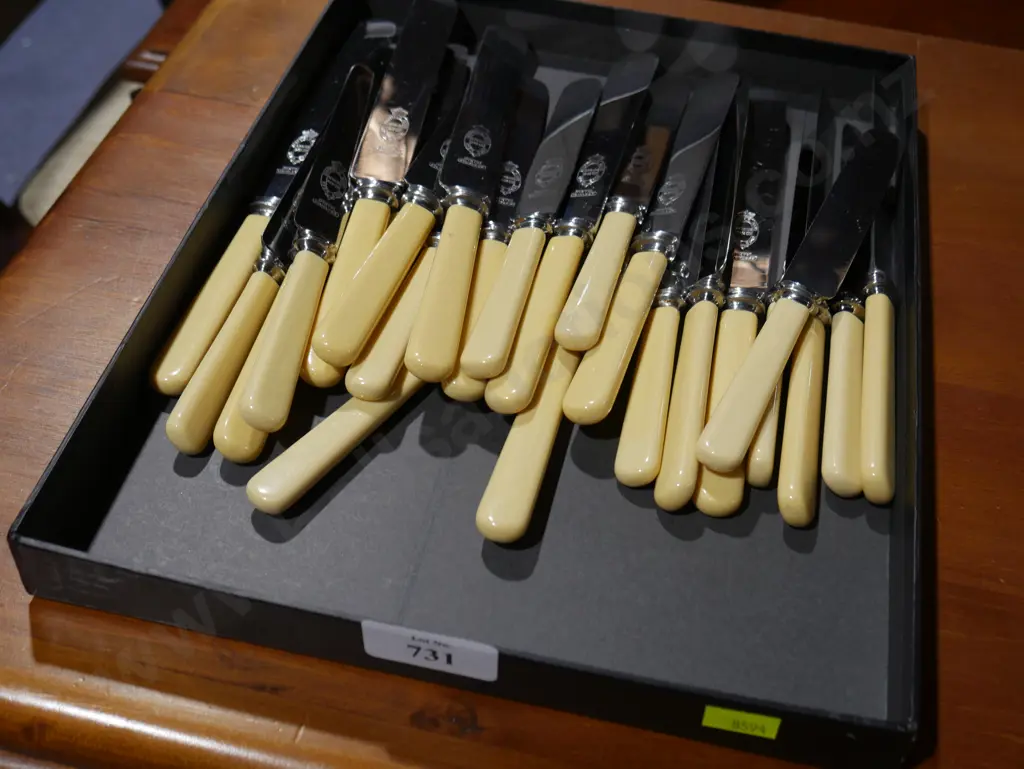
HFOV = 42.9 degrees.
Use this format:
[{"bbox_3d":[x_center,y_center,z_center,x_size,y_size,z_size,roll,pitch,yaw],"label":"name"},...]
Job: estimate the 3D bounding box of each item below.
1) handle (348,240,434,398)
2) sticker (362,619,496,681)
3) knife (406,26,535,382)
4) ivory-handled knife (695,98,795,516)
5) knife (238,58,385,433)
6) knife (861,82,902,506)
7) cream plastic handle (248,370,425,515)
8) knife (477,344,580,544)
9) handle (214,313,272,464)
[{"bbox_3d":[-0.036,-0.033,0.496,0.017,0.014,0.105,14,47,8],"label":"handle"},{"bbox_3d":[-0.024,0.080,0.385,0.041,0.018,0.002,11,47,5],"label":"sticker"},{"bbox_3d":[-0.015,-0.087,0.547,0.021,0.013,0.241,7,46,3],"label":"knife"},{"bbox_3d":[0.096,-0.044,0.528,0.021,0.013,0.245,10,48,6],"label":"ivory-handled knife"},{"bbox_3d":[-0.079,-0.067,0.541,0.020,0.014,0.218,5,50,1],"label":"knife"},{"bbox_3d":[0.154,-0.049,0.556,0.013,0.021,0.251,9,48,5],"label":"knife"},{"bbox_3d":[-0.061,0.017,0.484,0.018,0.013,0.091,33,56,24],"label":"cream plastic handle"},{"bbox_3d":[0.033,-0.034,0.515,0.021,0.013,0.245,14,49,10],"label":"knife"},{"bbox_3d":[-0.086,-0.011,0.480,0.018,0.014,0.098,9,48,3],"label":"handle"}]

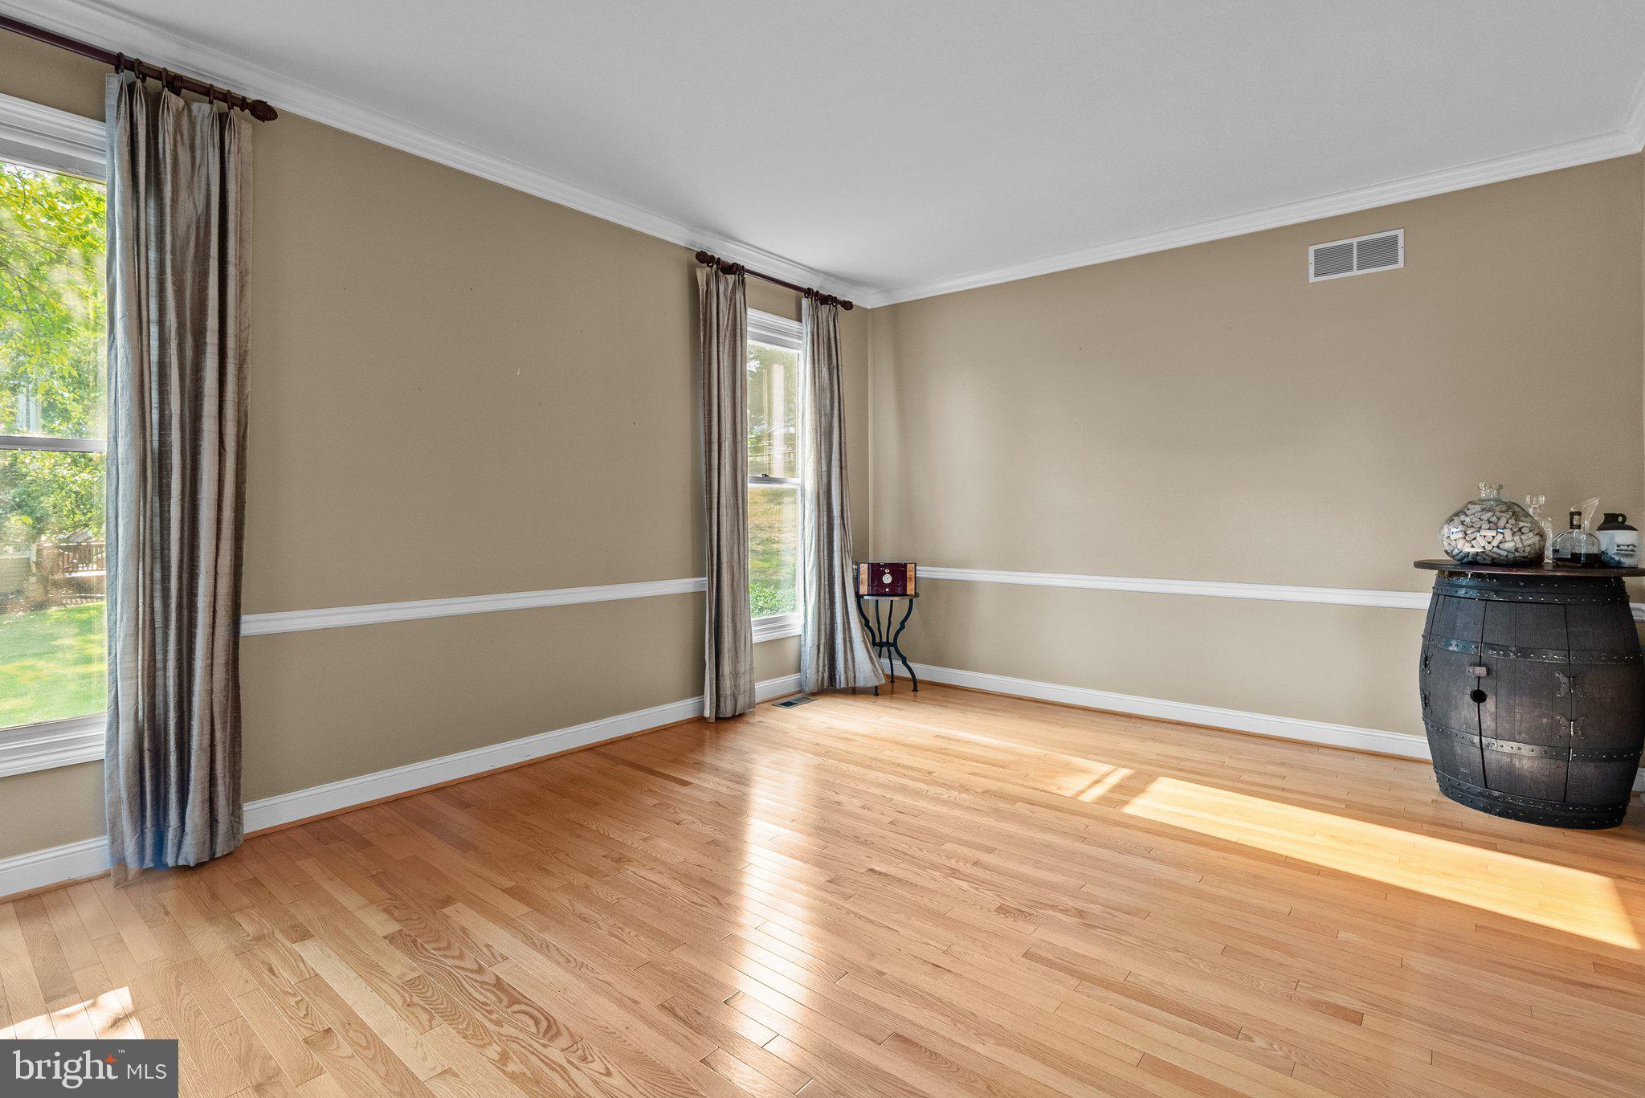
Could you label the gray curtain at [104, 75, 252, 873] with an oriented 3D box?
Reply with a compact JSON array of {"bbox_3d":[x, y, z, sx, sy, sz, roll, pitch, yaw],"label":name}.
[{"bbox_3d":[-2.133,-0.231,2.586,0.140,2.560,0.380,1,2,40],"label":"gray curtain"}]

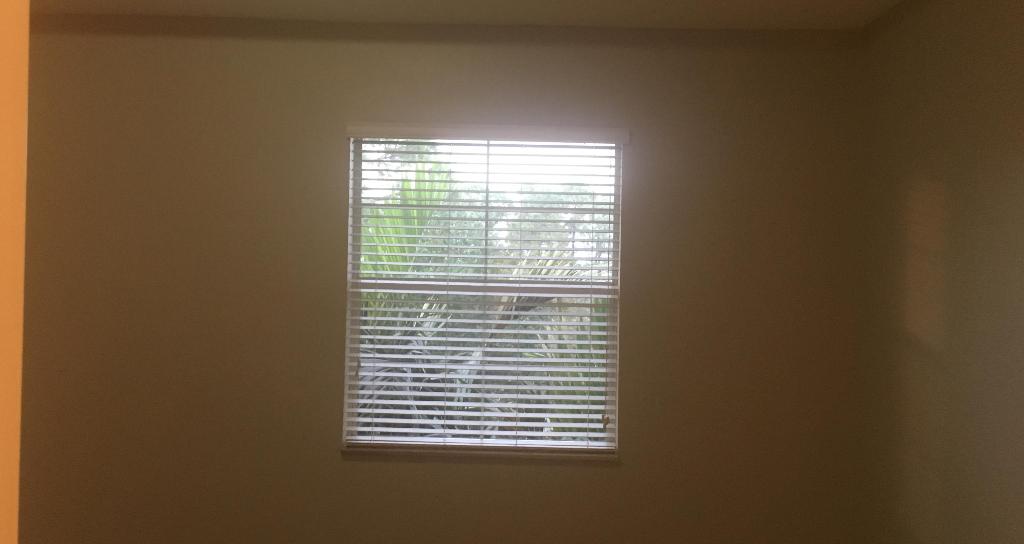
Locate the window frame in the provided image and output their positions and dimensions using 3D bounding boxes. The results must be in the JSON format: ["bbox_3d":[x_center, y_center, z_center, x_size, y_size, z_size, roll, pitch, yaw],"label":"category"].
[{"bbox_3d":[-0.138,0.099,4.060,1.285,1.485,0.065,1,-1,0],"label":"window frame"}]

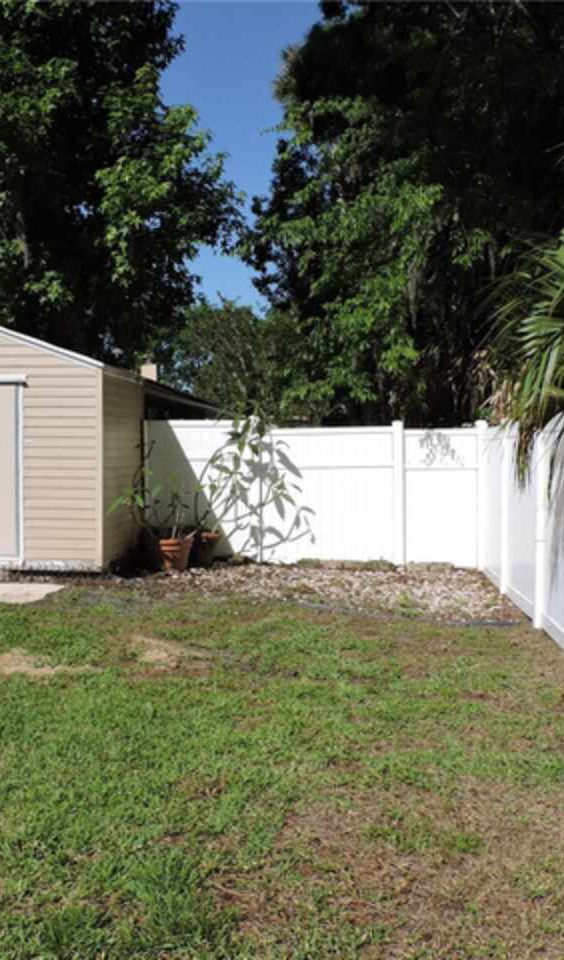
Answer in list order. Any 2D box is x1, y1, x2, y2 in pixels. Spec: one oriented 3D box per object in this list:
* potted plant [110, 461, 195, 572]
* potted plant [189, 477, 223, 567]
[{"bbox_3d":[-1.481,0.412,10.150,0.930,1.250,0.800,0,2,0],"label":"potted plant"},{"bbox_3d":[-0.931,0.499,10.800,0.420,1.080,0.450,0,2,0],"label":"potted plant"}]

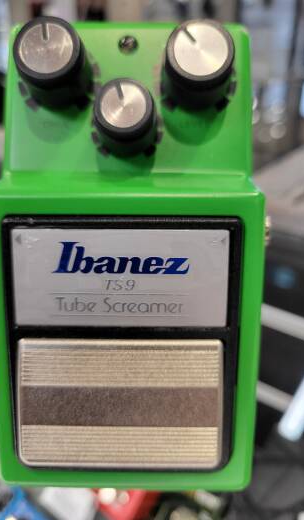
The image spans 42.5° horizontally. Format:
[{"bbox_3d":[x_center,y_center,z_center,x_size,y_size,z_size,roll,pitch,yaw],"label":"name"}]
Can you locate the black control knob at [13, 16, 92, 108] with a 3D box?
[{"bbox_3d":[-0.026,-0.052,0.104,0.017,0.017,0.013,-3,-5,0],"label":"black control knob"}]

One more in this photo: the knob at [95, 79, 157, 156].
[{"bbox_3d":[-0.006,-0.037,0.102,0.015,0.015,0.013,-10,-5,-1],"label":"knob"}]

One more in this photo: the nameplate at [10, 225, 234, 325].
[{"bbox_3d":[-0.008,0.005,0.099,0.054,0.025,0.002,0,8,0],"label":"nameplate"}]

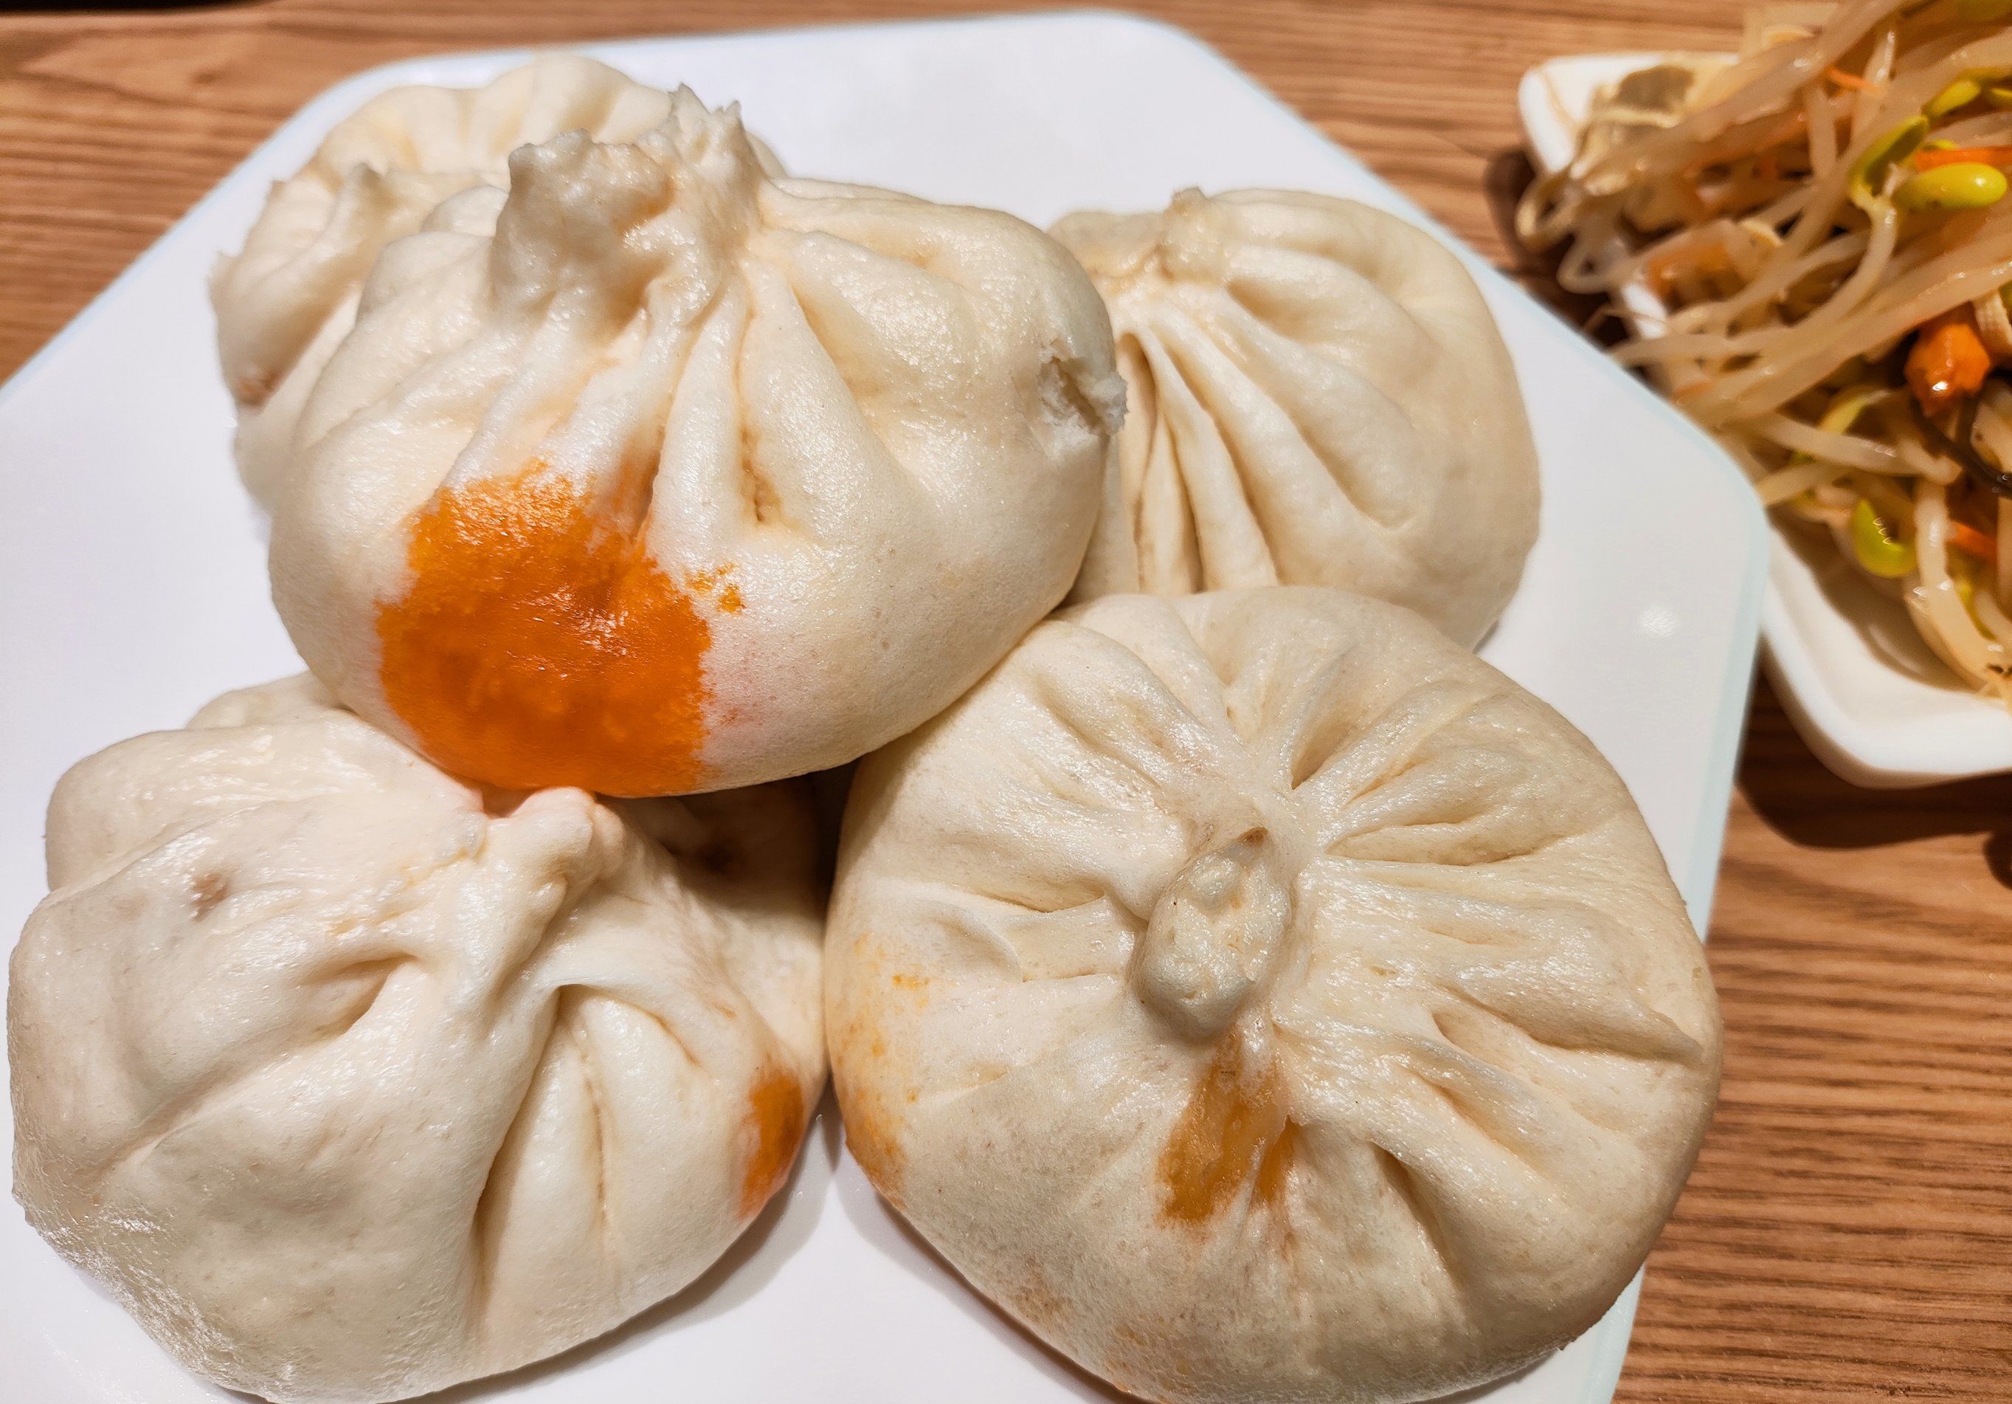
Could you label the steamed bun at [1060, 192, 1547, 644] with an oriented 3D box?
[{"bbox_3d":[0.032,-0.035,0.183,0.074,0.055,0.069,-3,54,4],"label":"steamed bun"}]

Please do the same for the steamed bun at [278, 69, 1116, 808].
[{"bbox_3d":[-0.034,-0.029,0.158,0.091,0.066,0.086,0,44,0],"label":"steamed bun"}]

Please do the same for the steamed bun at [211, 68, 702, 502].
[{"bbox_3d":[-0.067,-0.056,0.196,0.080,0.052,0.077,1,59,-1],"label":"steamed bun"}]

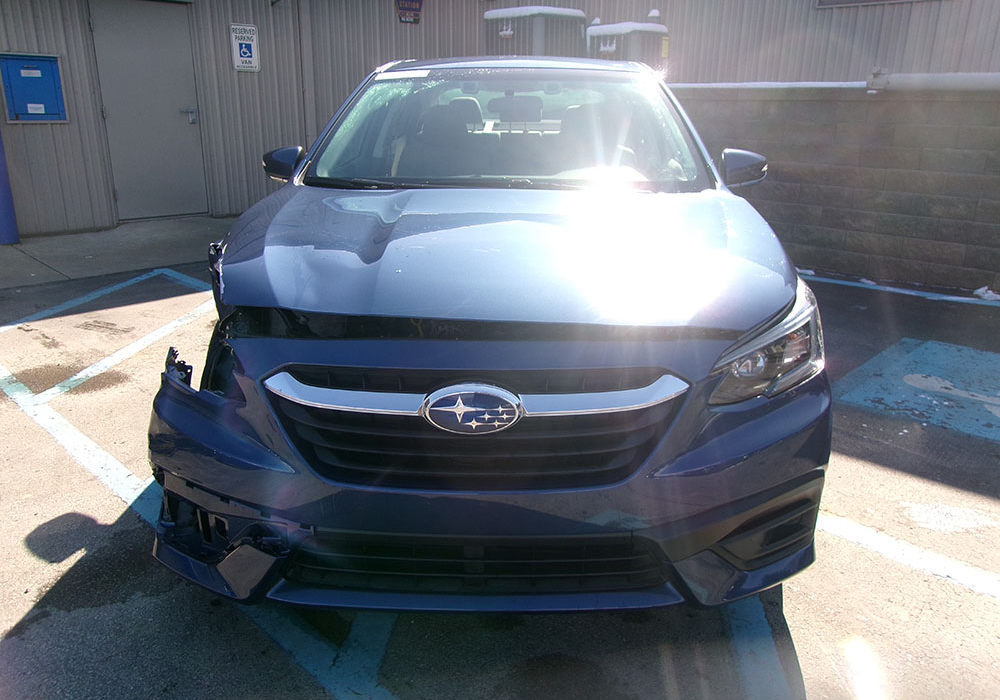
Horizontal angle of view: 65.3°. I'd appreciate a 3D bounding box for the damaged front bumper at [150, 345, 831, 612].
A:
[{"bbox_3d":[-0.050,0.252,1.878,1.820,0.650,0.580,1,18,3],"label":"damaged front bumper"}]

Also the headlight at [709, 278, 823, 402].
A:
[{"bbox_3d":[0.632,-0.038,1.882,0.340,0.205,0.520,1,18,3],"label":"headlight"}]

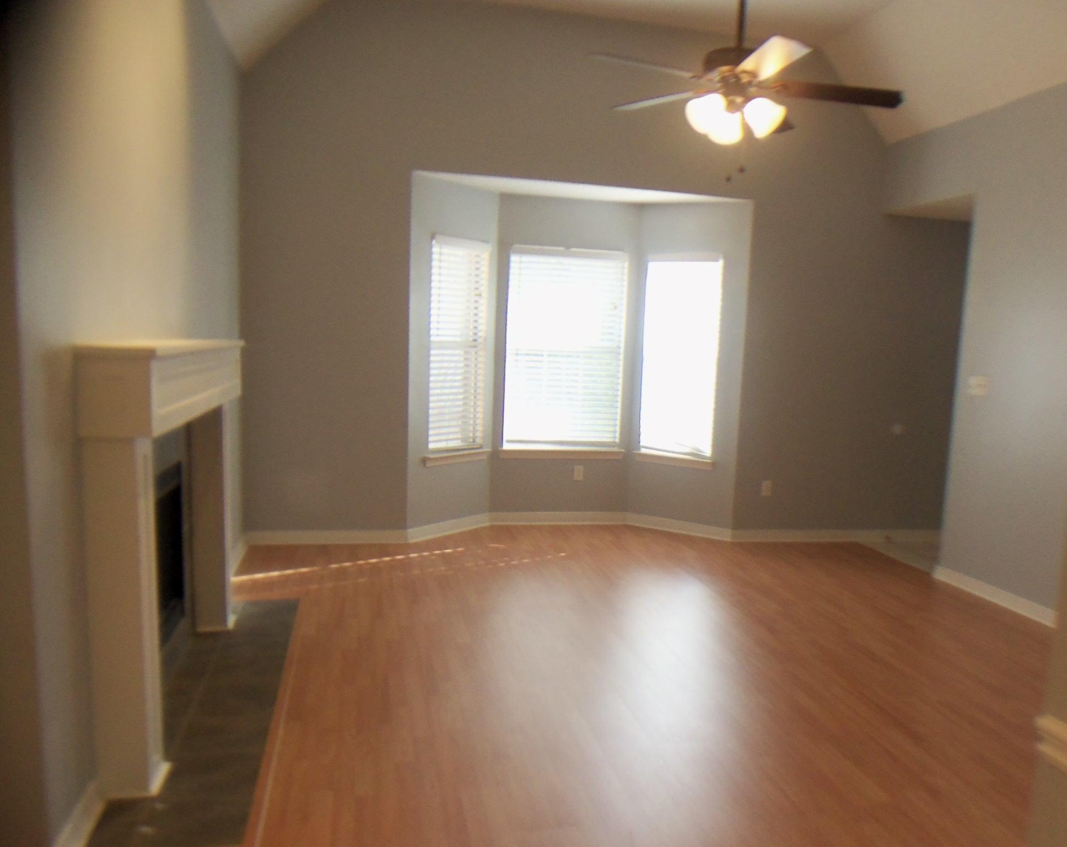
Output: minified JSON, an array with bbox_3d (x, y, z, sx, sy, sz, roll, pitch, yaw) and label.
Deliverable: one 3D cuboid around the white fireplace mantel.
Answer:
[{"bbox_3d":[-1.327,0.376,3.475,0.202,1.365,1.761,1,6,-10],"label":"white fireplace mantel"}]

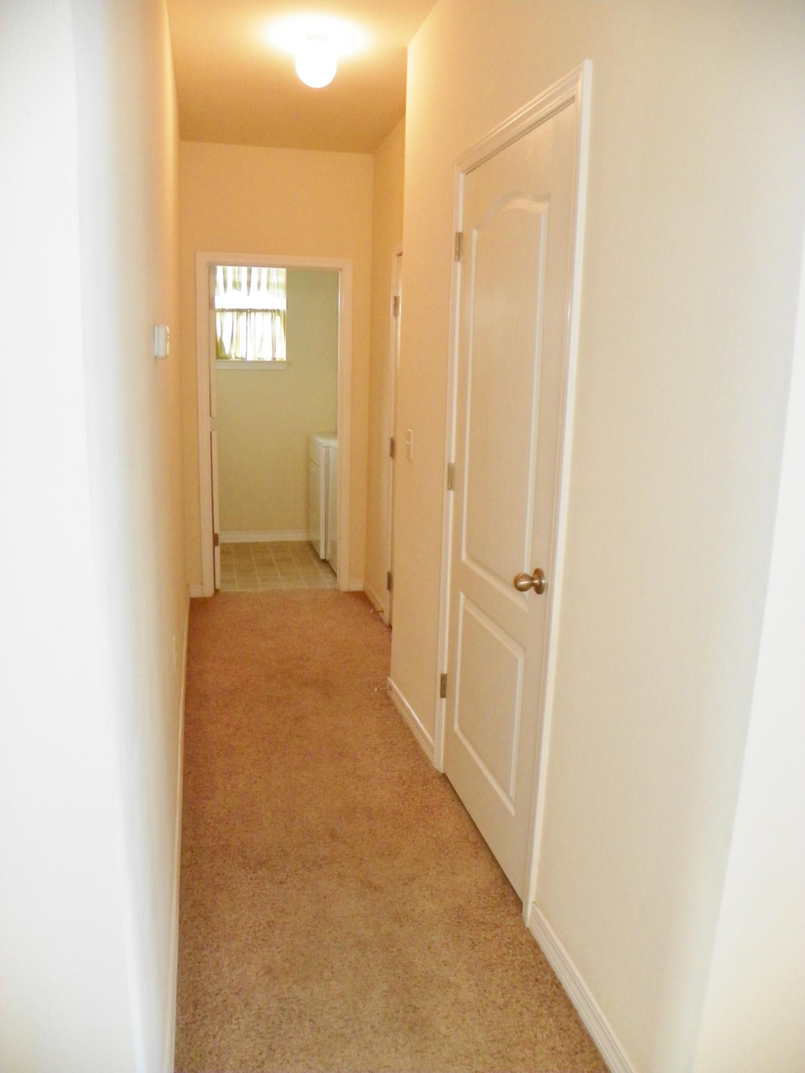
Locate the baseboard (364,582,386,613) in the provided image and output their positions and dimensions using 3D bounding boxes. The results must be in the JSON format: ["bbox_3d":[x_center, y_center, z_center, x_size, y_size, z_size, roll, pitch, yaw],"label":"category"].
[{"bbox_3d":[-0.188,0.394,5.134,0.015,0.080,0.640,-1,12,-14],"label":"baseboard"}]

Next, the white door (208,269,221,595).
[{"bbox_3d":[-1.288,-0.721,5.508,0.037,2.030,0.800,-1,12,-14],"label":"white door"}]

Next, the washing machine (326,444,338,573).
[{"bbox_3d":[-0.166,-0.218,5.883,0.670,0.980,0.680,-1,12,-14],"label":"washing machine"}]

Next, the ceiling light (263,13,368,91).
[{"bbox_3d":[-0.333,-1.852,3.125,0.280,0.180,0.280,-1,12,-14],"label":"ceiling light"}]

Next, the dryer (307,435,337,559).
[{"bbox_3d":[-0.371,-0.360,6.549,0.690,0.980,0.680,-1,12,-14],"label":"dryer"}]

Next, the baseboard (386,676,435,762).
[{"bbox_3d":[0.032,0.757,3.391,0.015,0.080,0.741,-1,12,-14],"label":"baseboard"}]

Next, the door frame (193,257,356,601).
[{"bbox_3d":[-0.807,-0.670,5.151,0.948,2.121,0.120,-1,12,-14],"label":"door frame"}]

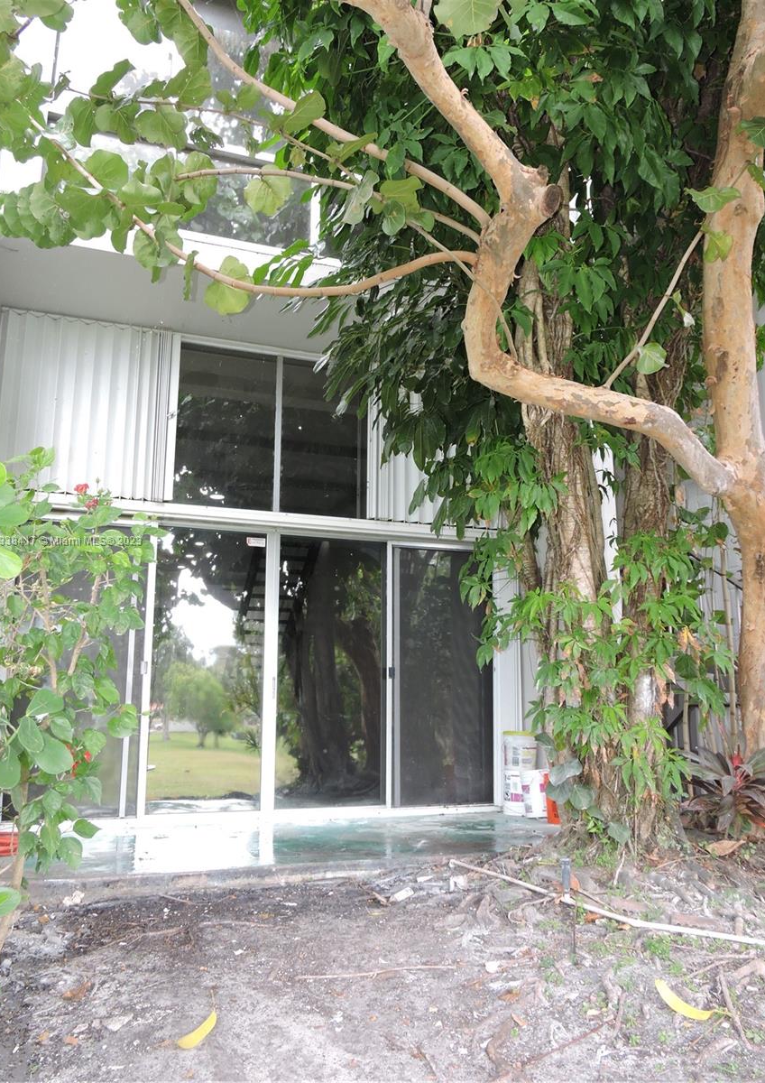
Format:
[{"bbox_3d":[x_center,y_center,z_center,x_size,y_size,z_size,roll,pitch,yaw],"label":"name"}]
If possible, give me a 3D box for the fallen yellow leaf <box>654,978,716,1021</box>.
[{"bbox_3d":[1.080,1.644,3.148,0.090,0.050,0.241,9,-14,-39],"label":"fallen yellow leaf"}]

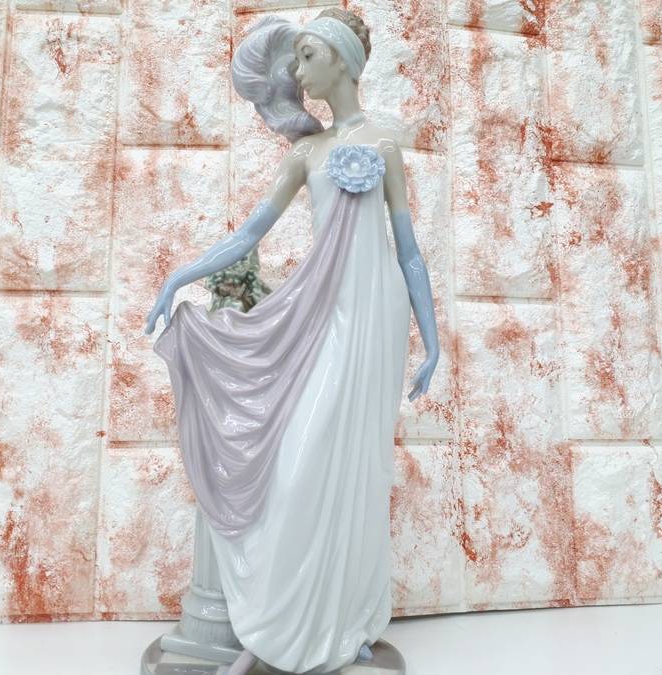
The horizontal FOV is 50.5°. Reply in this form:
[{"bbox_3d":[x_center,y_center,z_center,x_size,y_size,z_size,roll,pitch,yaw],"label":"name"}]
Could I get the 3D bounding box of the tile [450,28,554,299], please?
[{"bbox_3d":[0.122,-0.129,0.503,0.070,0.206,0.012,1,-10,-6],"label":"tile"}]

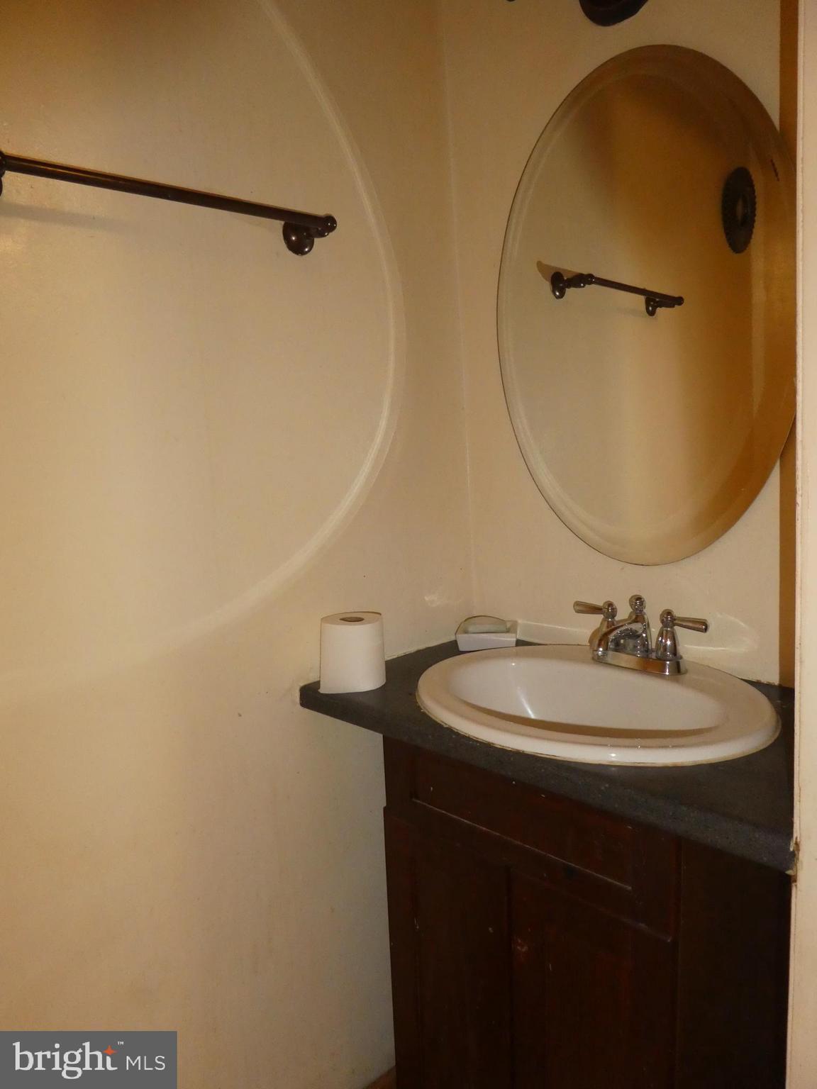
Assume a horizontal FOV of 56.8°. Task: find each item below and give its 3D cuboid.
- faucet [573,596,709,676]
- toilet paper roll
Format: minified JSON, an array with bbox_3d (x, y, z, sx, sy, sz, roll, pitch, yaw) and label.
[{"bbox_3d":[0.318,0.135,1.113,0.139,0.105,0.226,-11,10,-43],"label":"faucet"},{"bbox_3d":[-0.087,0.166,1.181,0.099,0.102,0.099,-4,7,0],"label":"toilet paper roll"}]

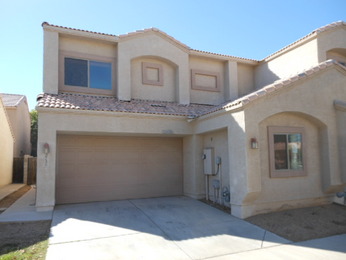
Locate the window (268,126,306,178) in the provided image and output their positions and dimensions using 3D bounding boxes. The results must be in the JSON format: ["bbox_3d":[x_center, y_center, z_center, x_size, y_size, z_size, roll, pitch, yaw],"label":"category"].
[{"bbox_3d":[3.466,0.664,7.499,1.380,1.480,0.100,1,-6,-21],"label":"window"}]

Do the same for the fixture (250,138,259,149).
[{"bbox_3d":[2.170,0.359,6.674,0.170,0.300,0.180,1,-6,-21],"label":"fixture"}]

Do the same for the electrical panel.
[{"bbox_3d":[1.270,1.118,8.789,0.180,0.890,0.500,1,-6,-21],"label":"electrical panel"}]

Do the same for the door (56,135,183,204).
[{"bbox_3d":[-1.845,1.468,9.709,4.870,2.460,0.080,1,-6,-21],"label":"door"}]

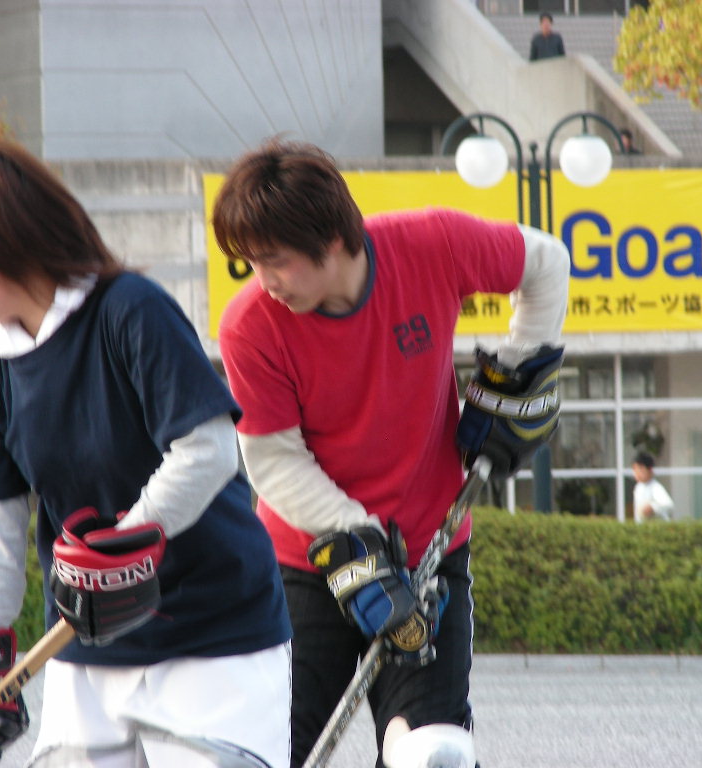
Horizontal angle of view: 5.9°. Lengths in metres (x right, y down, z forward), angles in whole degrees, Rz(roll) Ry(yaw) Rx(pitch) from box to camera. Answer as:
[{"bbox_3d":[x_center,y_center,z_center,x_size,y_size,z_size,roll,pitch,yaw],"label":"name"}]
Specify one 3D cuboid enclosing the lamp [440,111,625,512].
[{"bbox_3d":[1.500,-0.032,54.000,1.470,4.280,0.420,-1,-1,-10],"label":"lamp"}]

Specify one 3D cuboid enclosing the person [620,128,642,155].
[{"bbox_3d":[3.235,-2.121,78.984,0.470,1.680,0.320,-2,-1,34],"label":"person"}]

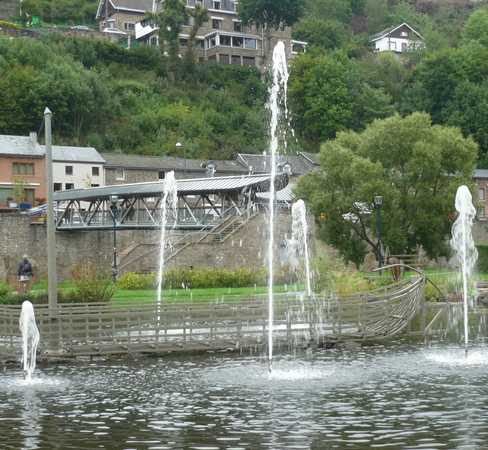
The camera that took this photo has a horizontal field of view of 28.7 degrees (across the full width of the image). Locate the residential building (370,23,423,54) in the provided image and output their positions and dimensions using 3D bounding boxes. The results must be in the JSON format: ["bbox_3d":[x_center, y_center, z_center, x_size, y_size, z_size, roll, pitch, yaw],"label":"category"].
[{"bbox_3d":[29.950,-35.286,186.000,9.300,6.600,8.300,-1,0,-14],"label":"residential building"}]

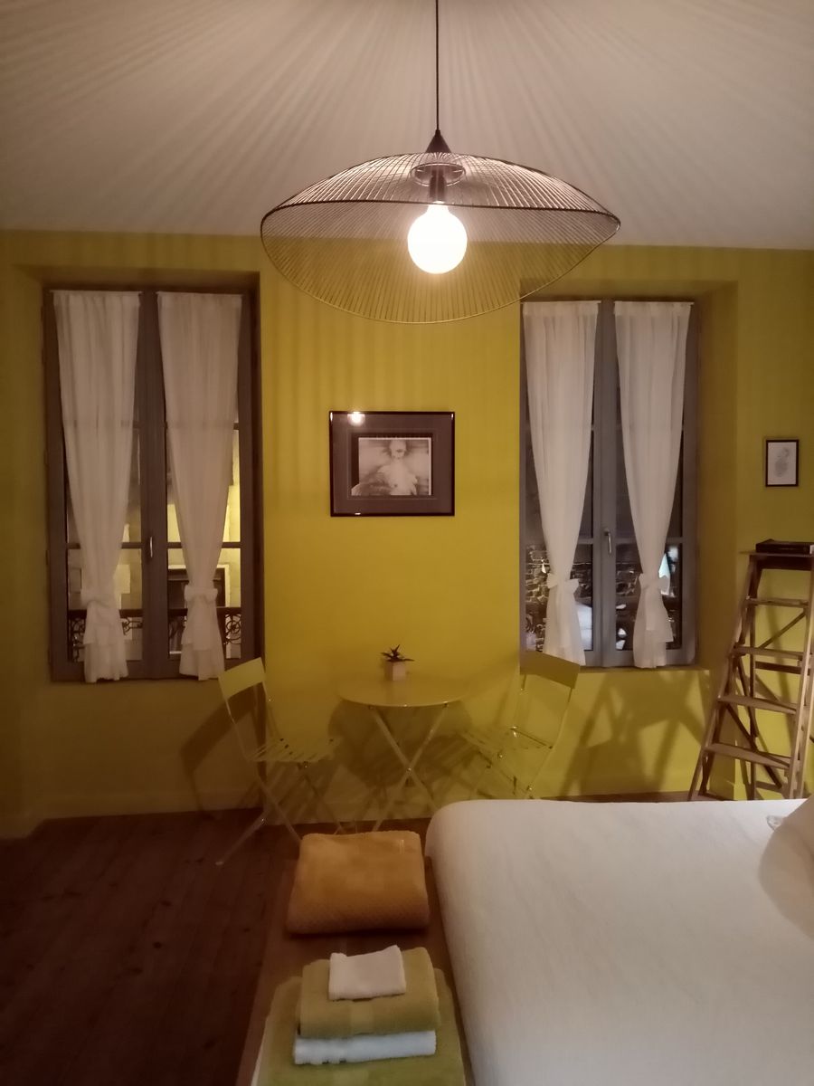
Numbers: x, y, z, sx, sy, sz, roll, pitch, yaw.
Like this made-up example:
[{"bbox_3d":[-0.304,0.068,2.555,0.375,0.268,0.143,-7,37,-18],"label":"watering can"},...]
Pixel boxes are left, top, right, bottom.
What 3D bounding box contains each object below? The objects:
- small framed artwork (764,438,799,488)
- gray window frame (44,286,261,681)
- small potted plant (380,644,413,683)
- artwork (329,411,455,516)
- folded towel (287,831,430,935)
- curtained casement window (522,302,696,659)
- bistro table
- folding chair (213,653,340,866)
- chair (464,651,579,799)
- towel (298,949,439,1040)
[{"bbox_3d":[1.900,-0.405,4.141,0.179,0.245,0.020,-1,2,-6],"label":"small framed artwork"},{"bbox_3d":[-1.303,-0.301,4.196,1.046,1.987,0.080,-1,2,-6],"label":"gray window frame"},{"bbox_3d":[-0.050,0.574,3.907,0.155,0.169,0.145,-1,2,-6],"label":"small potted plant"},{"bbox_3d":[-0.069,-0.379,3.949,0.601,0.506,0.024,-1,2,-6],"label":"artwork"},{"bbox_3d":[-0.146,0.943,2.305,0.365,0.085,0.435,-1,2,-6],"label":"folded towel"},{"bbox_3d":[1.067,-0.313,4.425,1.024,1.977,0.080,-1,2,-6],"label":"curtained casement window"},{"bbox_3d":[-0.022,1.022,3.741,0.590,0.715,0.590,-1,2,-6],"label":"bistro table"},{"bbox_3d":[-0.558,0.975,3.709,0.450,0.820,0.420,0,2,9],"label":"folding chair"},{"bbox_3d":[0.511,0.963,3.832,0.450,0.820,0.420,-1,2,-23],"label":"chair"},{"bbox_3d":[-0.074,0.850,1.562,0.247,0.065,0.175,-1,2,-6],"label":"towel"}]

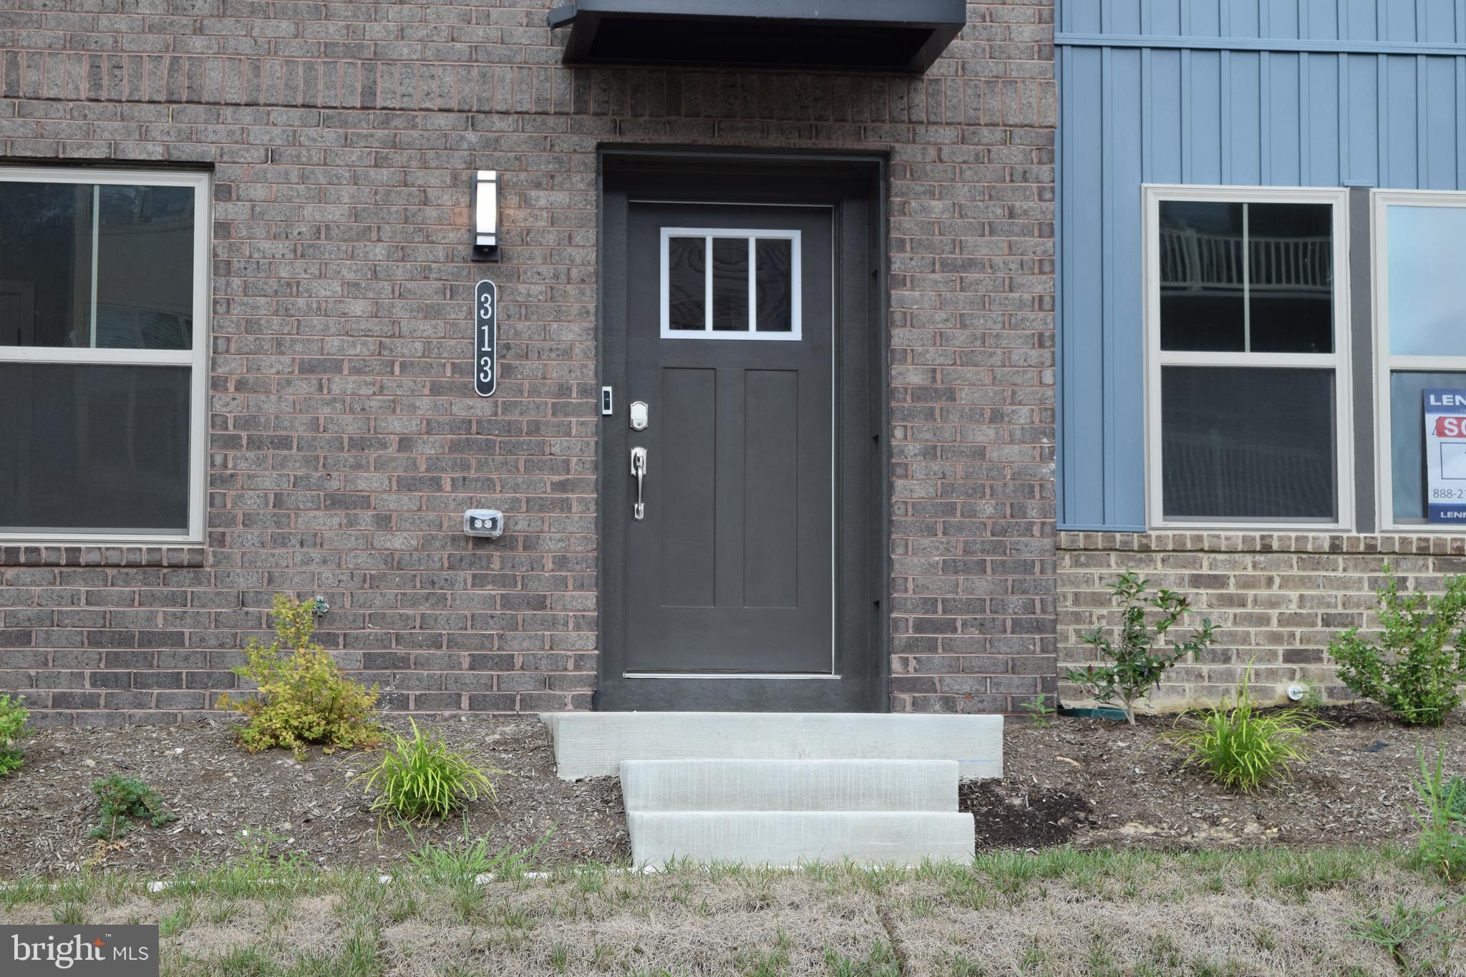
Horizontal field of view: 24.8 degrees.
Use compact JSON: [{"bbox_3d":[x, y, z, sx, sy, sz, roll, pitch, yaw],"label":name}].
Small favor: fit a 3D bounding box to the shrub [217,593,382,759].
[{"bbox_3d":[-1.697,0.733,13.081,0.641,0.641,0.580,1,-6,-7],"label":"shrub"}]

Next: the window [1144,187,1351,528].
[{"bbox_3d":[2.286,-0.580,14.820,0.945,1.536,0.100,1,-6,-7],"label":"window"}]

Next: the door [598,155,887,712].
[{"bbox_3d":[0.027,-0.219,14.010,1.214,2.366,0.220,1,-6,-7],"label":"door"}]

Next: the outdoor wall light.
[{"bbox_3d":[-1.014,-1.120,13.707,0.114,0.367,0.100,1,-6,-7],"label":"outdoor wall light"}]

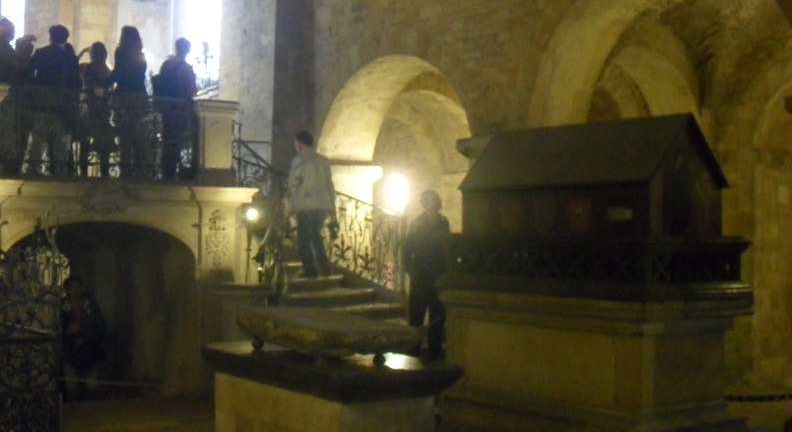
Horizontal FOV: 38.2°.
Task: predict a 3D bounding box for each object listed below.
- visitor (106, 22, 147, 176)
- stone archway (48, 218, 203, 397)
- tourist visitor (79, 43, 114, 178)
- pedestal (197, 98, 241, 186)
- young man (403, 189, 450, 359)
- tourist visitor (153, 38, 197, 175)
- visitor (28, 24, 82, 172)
[{"bbox_3d":[-3.028,-1.291,12.900,0.470,1.714,0.340,0,-1,-25],"label":"visitor"},{"bbox_3d":[-3.265,1.004,12.522,2.055,1.875,0.800,1,-1,-36],"label":"stone archway"},{"bbox_3d":[-3.351,-1.180,12.800,0.420,1.544,0.360,0,-1,-30],"label":"tourist visitor"},{"bbox_3d":[-2.029,-0.831,13.145,0.420,0.975,0.340,1,-1,-36],"label":"pedestal"},{"bbox_3d":[0.312,0.603,11.700,0.500,1.749,0.360,0,-1,-10],"label":"young man"},{"bbox_3d":[-2.575,-1.238,13.300,0.500,1.674,0.380,0,-1,-30],"label":"tourist visitor"},{"bbox_3d":[-3.772,-1.272,12.600,0.560,1.696,0.360,0,-1,-25],"label":"visitor"}]

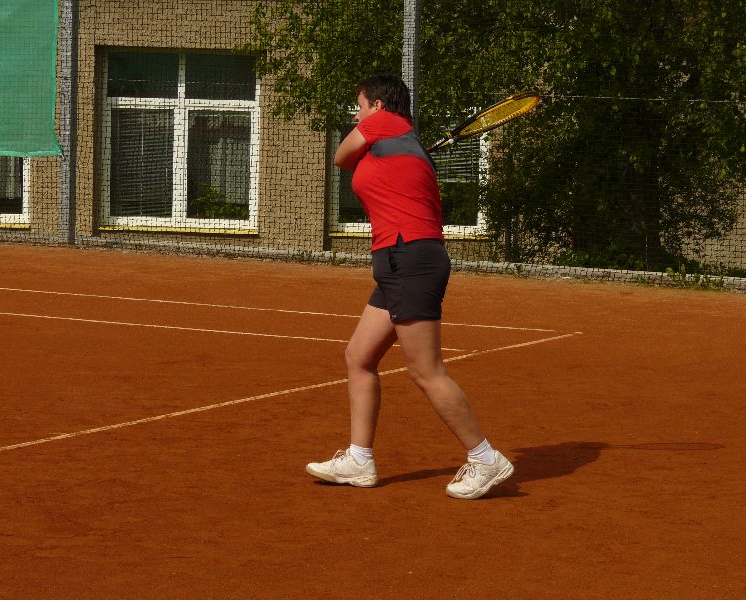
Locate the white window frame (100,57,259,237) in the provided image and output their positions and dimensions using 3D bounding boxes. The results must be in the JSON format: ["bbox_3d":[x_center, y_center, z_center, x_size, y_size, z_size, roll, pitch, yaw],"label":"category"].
[{"bbox_3d":[-1.791,-1.472,26.400,1.480,1.680,0.120,2,5,6],"label":"white window frame"}]

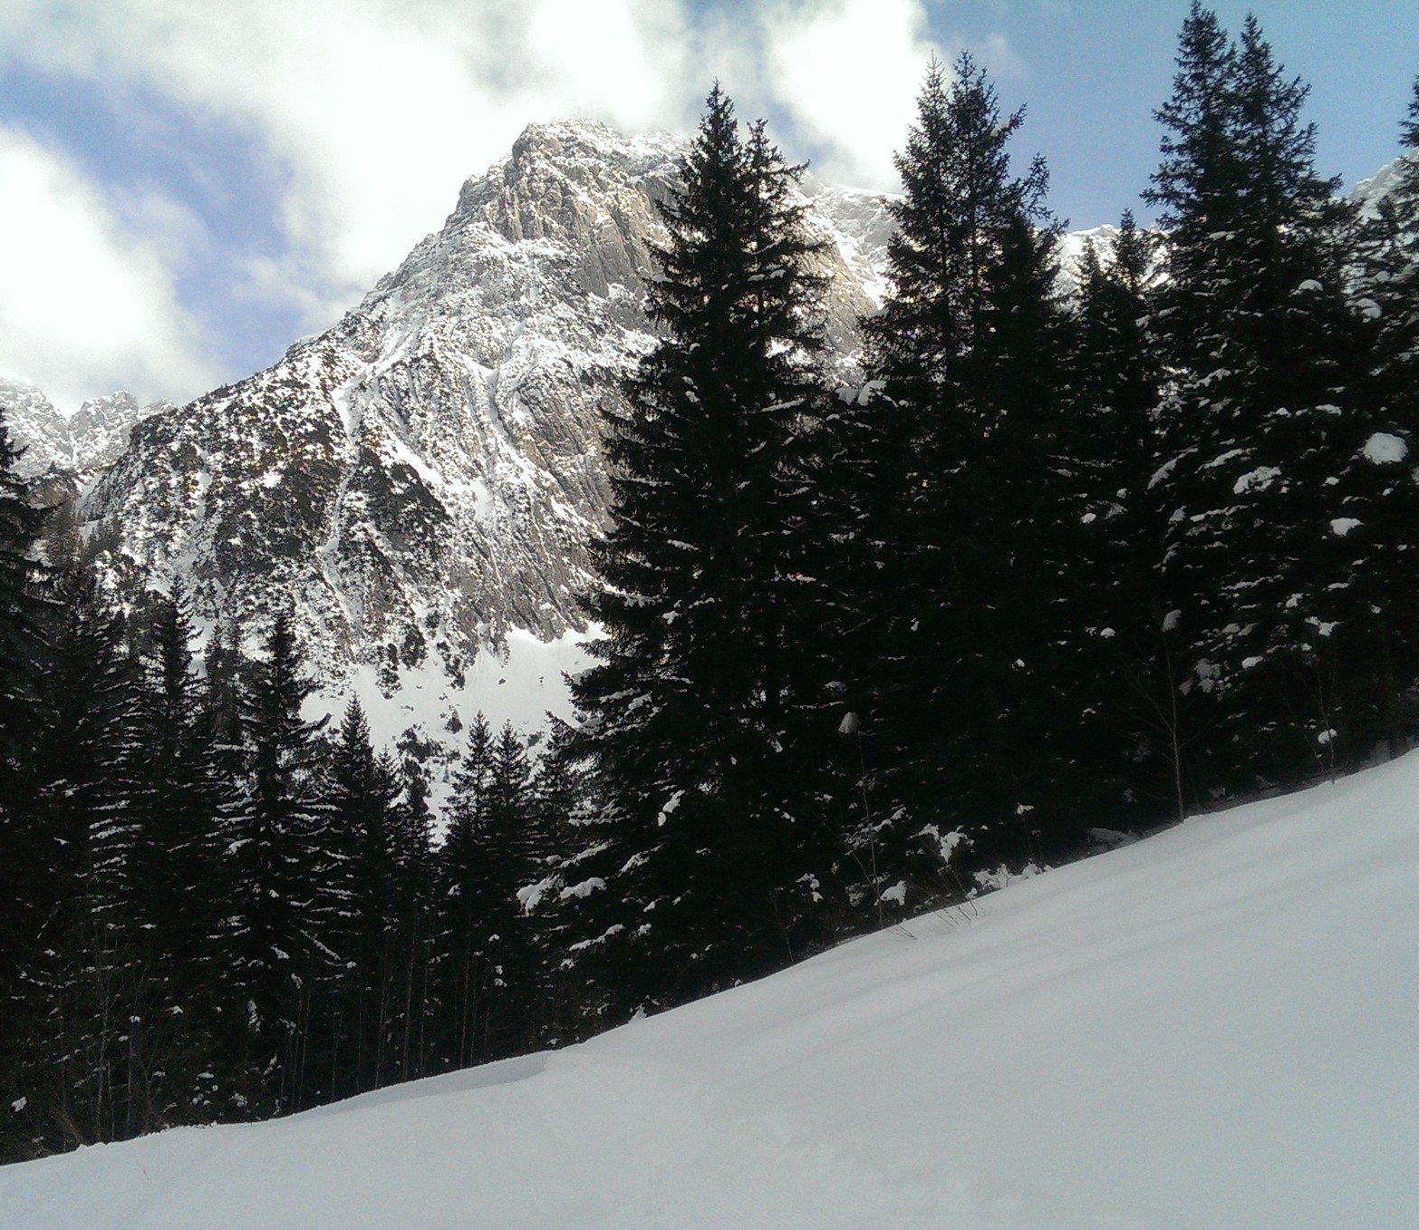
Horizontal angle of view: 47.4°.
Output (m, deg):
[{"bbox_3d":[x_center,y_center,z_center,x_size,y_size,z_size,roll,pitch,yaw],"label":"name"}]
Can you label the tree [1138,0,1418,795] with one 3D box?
[{"bbox_3d":[8.111,-3.442,23.153,3.520,12.080,3.520,-6,-16,20],"label":"tree"}]

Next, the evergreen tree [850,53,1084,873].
[{"bbox_3d":[4.159,-2.931,26.278,3.700,14.120,3.700,-3,-15,9],"label":"evergreen tree"}]

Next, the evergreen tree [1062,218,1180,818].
[{"bbox_3d":[7.355,-2.006,29.004,2.240,11.310,2.240,-5,-15,14],"label":"evergreen tree"}]

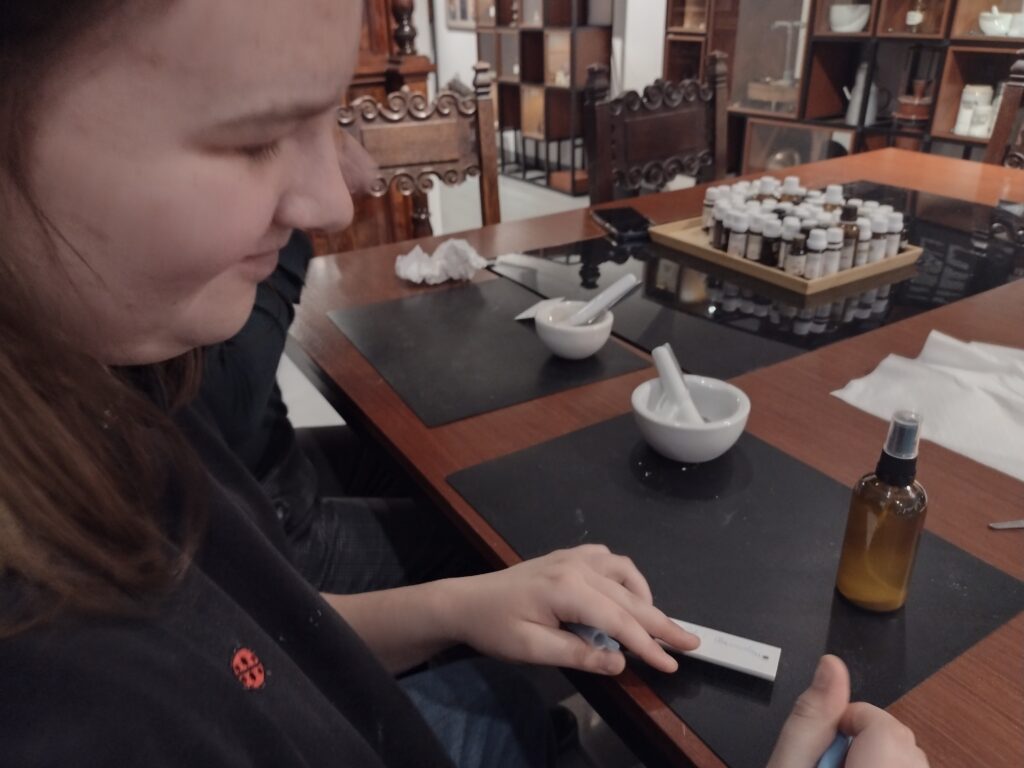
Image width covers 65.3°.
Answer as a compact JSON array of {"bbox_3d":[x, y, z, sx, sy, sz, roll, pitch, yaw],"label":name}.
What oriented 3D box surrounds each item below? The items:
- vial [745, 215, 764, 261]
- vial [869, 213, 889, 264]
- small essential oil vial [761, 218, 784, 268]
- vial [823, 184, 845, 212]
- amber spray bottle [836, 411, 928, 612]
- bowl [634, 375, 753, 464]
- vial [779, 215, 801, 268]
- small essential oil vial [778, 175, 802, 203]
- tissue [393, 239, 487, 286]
[{"bbox_3d":[0.385,-0.231,1.267,0.025,0.071,0.025,5,27,16],"label":"vial"},{"bbox_3d":[0.575,-0.228,1.247,0.025,0.071,0.025,11,29,23],"label":"vial"},{"bbox_3d":[0.402,-0.217,1.237,0.026,0.071,0.026,6,27,17],"label":"small essential oil vial"},{"bbox_3d":[0.538,-0.286,1.344,0.031,0.089,0.031,8,28,20],"label":"vial"},{"bbox_3d":[0.264,0.088,0.562,0.048,0.143,0.048,11,29,26],"label":"amber spray bottle"},{"bbox_3d":[0.171,0.038,0.771,0.111,0.054,0.111,5,27,13],"label":"bowl"},{"bbox_3d":[0.430,-0.220,1.239,0.025,0.073,0.025,6,28,18],"label":"vial"},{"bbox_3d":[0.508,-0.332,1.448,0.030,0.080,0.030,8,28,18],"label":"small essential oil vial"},{"bbox_3d":[-0.115,-0.207,1.280,0.147,0.054,0.092,-7,27,-12],"label":"tissue"}]

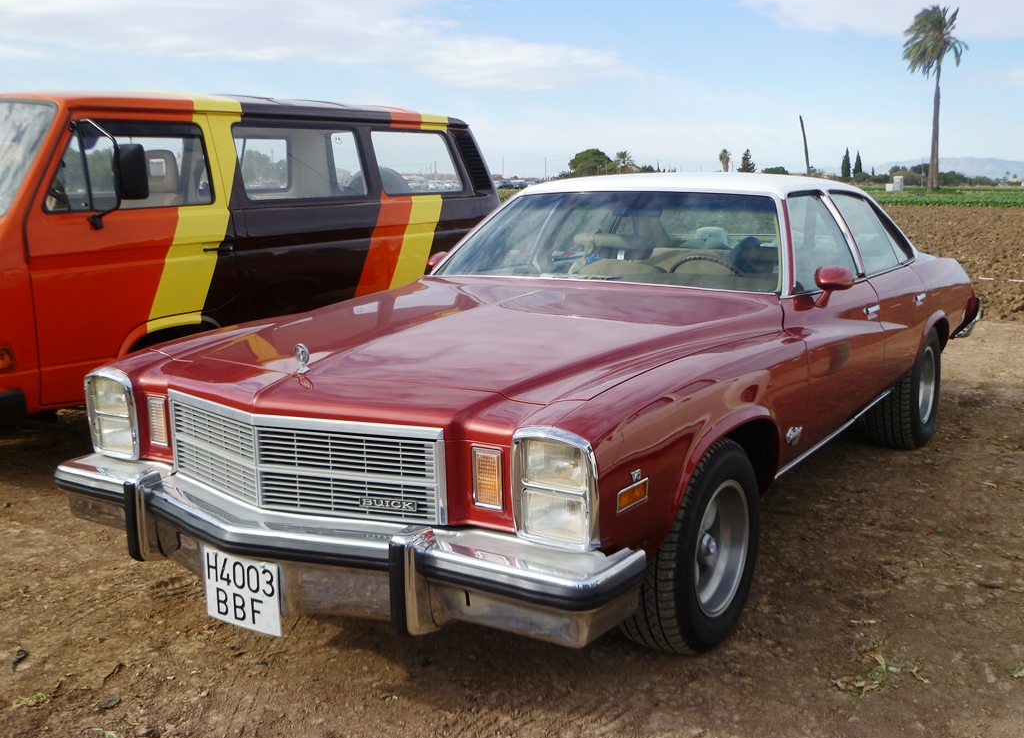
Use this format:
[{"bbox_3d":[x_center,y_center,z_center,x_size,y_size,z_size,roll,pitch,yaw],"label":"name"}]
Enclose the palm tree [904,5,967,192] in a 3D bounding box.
[{"bbox_3d":[39.206,-25.236,94.376,6.786,16.902,6.786,4,11,22],"label":"palm tree"}]

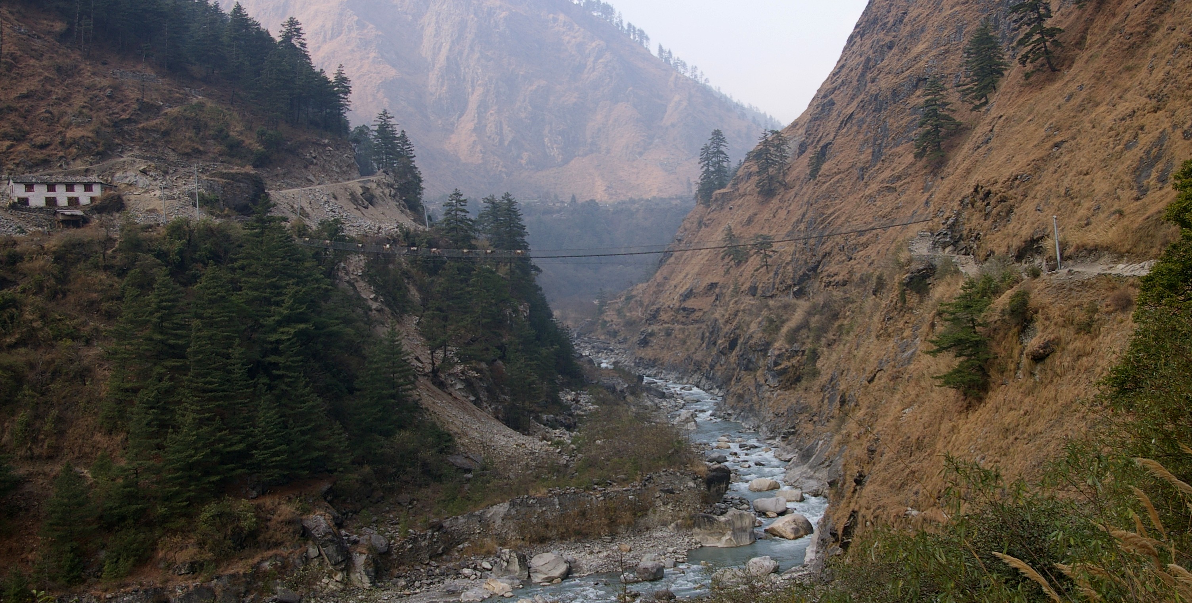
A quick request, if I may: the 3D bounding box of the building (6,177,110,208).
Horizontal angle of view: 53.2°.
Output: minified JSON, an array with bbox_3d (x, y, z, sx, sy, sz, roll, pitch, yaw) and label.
[{"bbox_3d":[-98.875,-20.023,219.000,16.276,5.200,6.000,-1,1,-38],"label":"building"}]

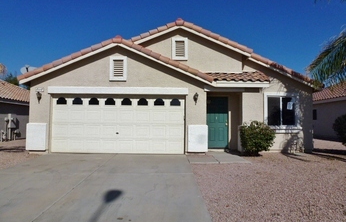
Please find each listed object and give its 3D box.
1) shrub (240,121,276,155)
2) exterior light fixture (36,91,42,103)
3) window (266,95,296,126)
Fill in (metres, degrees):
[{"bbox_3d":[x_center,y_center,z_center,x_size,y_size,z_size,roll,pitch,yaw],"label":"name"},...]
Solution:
[{"bbox_3d":[2.966,0.963,8.350,1.200,1.200,1.100,0,-3,0],"label":"shrub"},{"bbox_3d":[-4.750,-0.459,8.550,0.190,0.430,0.220,0,-3,0],"label":"exterior light fixture"},{"bbox_3d":[4.324,0.004,9.550,1.170,1.190,0.100,0,-3,0],"label":"window"}]

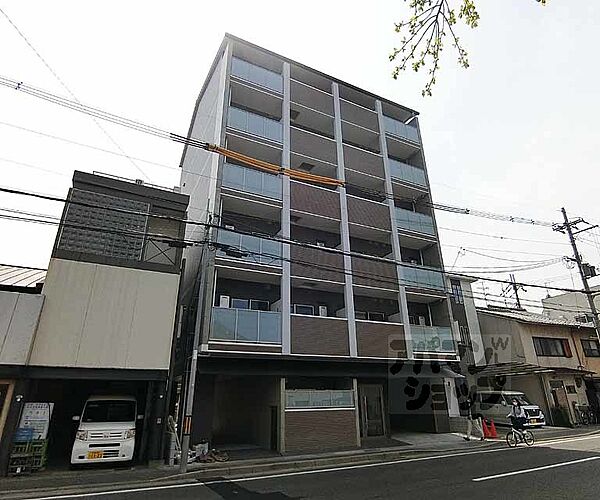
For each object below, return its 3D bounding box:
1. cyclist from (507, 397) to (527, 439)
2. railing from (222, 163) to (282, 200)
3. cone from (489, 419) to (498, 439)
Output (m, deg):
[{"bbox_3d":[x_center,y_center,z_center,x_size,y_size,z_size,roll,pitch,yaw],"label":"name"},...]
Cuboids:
[{"bbox_3d":[8.123,6.333,12.825,0.760,1.420,0.480,10,-24,-24],"label":"cyclist"},{"bbox_3d":[-1.877,-2.783,14.040,2.560,1.140,0.080,10,-24,-24],"label":"railing"},{"bbox_3d":[7.736,7.147,13.733,0.350,0.710,0.350,10,-24,-24],"label":"cone"}]

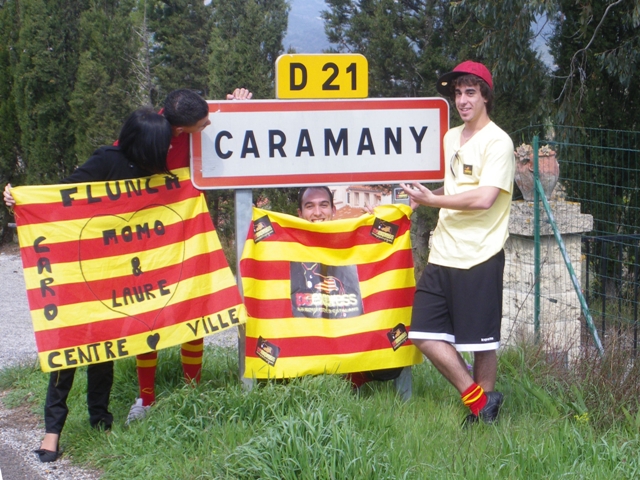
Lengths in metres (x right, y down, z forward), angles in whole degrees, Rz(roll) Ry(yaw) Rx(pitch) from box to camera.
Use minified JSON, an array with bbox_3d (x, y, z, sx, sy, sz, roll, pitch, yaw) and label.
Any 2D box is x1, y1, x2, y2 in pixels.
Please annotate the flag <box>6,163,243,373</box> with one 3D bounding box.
[{"bbox_3d":[-0.822,0.144,5.080,1.060,0.810,0.150,-4,7,-28],"label":"flag"}]

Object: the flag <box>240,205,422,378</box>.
[{"bbox_3d":[0.054,0.243,5.400,0.870,0.780,0.120,-2,7,-13],"label":"flag"}]

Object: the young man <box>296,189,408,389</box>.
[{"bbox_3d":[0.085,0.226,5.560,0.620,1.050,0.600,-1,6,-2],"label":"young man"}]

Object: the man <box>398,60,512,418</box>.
[{"bbox_3d":[0.638,0.011,5.240,0.470,1.680,0.480,4,8,35],"label":"man"}]

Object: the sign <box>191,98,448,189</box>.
[{"bbox_3d":[0.021,-0.456,5.385,1.260,0.405,0.050,-3,7,-15],"label":"sign"}]

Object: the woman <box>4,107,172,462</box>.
[{"bbox_3d":[-1.001,0.185,4.980,0.720,1.530,0.500,-3,7,-14],"label":"woman"}]

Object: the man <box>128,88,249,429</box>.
[{"bbox_3d":[-0.624,0.058,5.360,0.630,1.560,0.480,-2,7,-7],"label":"man"}]

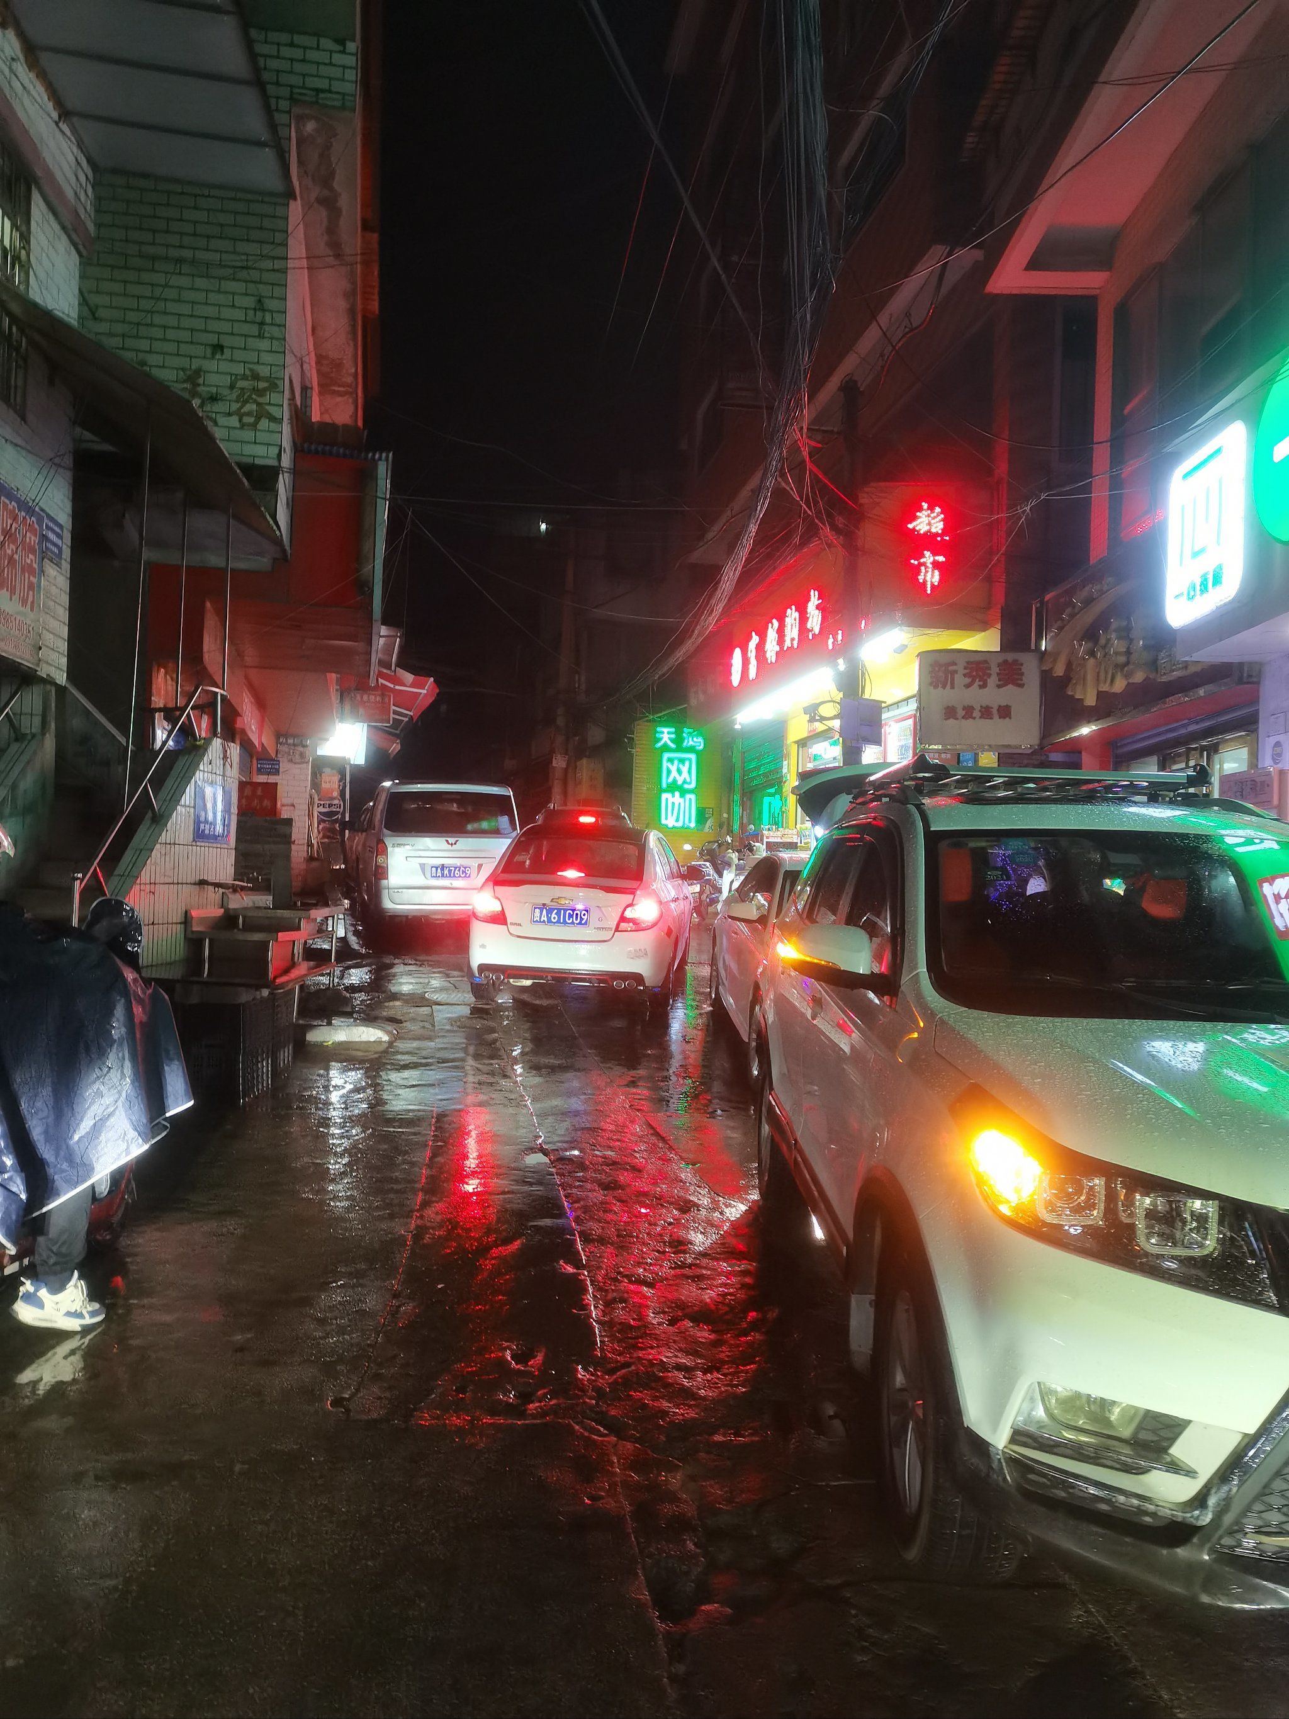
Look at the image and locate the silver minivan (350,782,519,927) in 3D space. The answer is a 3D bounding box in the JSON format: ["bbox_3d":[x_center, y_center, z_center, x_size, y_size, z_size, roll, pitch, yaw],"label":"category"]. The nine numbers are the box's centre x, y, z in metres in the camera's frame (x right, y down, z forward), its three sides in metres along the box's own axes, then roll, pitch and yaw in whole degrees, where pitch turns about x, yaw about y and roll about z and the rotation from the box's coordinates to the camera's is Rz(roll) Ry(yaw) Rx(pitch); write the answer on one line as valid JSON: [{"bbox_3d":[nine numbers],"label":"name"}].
[{"bbox_3d":[-2.640,-0.020,15.800,1.660,1.790,4.150,1,2,-16],"label":"silver minivan"}]

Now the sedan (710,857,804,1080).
[{"bbox_3d":[1.520,0.610,9.400,1.770,1.440,4.500,2,2,-2],"label":"sedan"}]

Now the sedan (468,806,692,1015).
[{"bbox_3d":[-0.410,0.400,12.120,1.700,1.480,4.280,2,2,7],"label":"sedan"}]

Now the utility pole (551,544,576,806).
[{"bbox_3d":[-1.520,-2.670,24.000,0.280,6.500,0.280,3,0,0],"label":"utility pole"}]

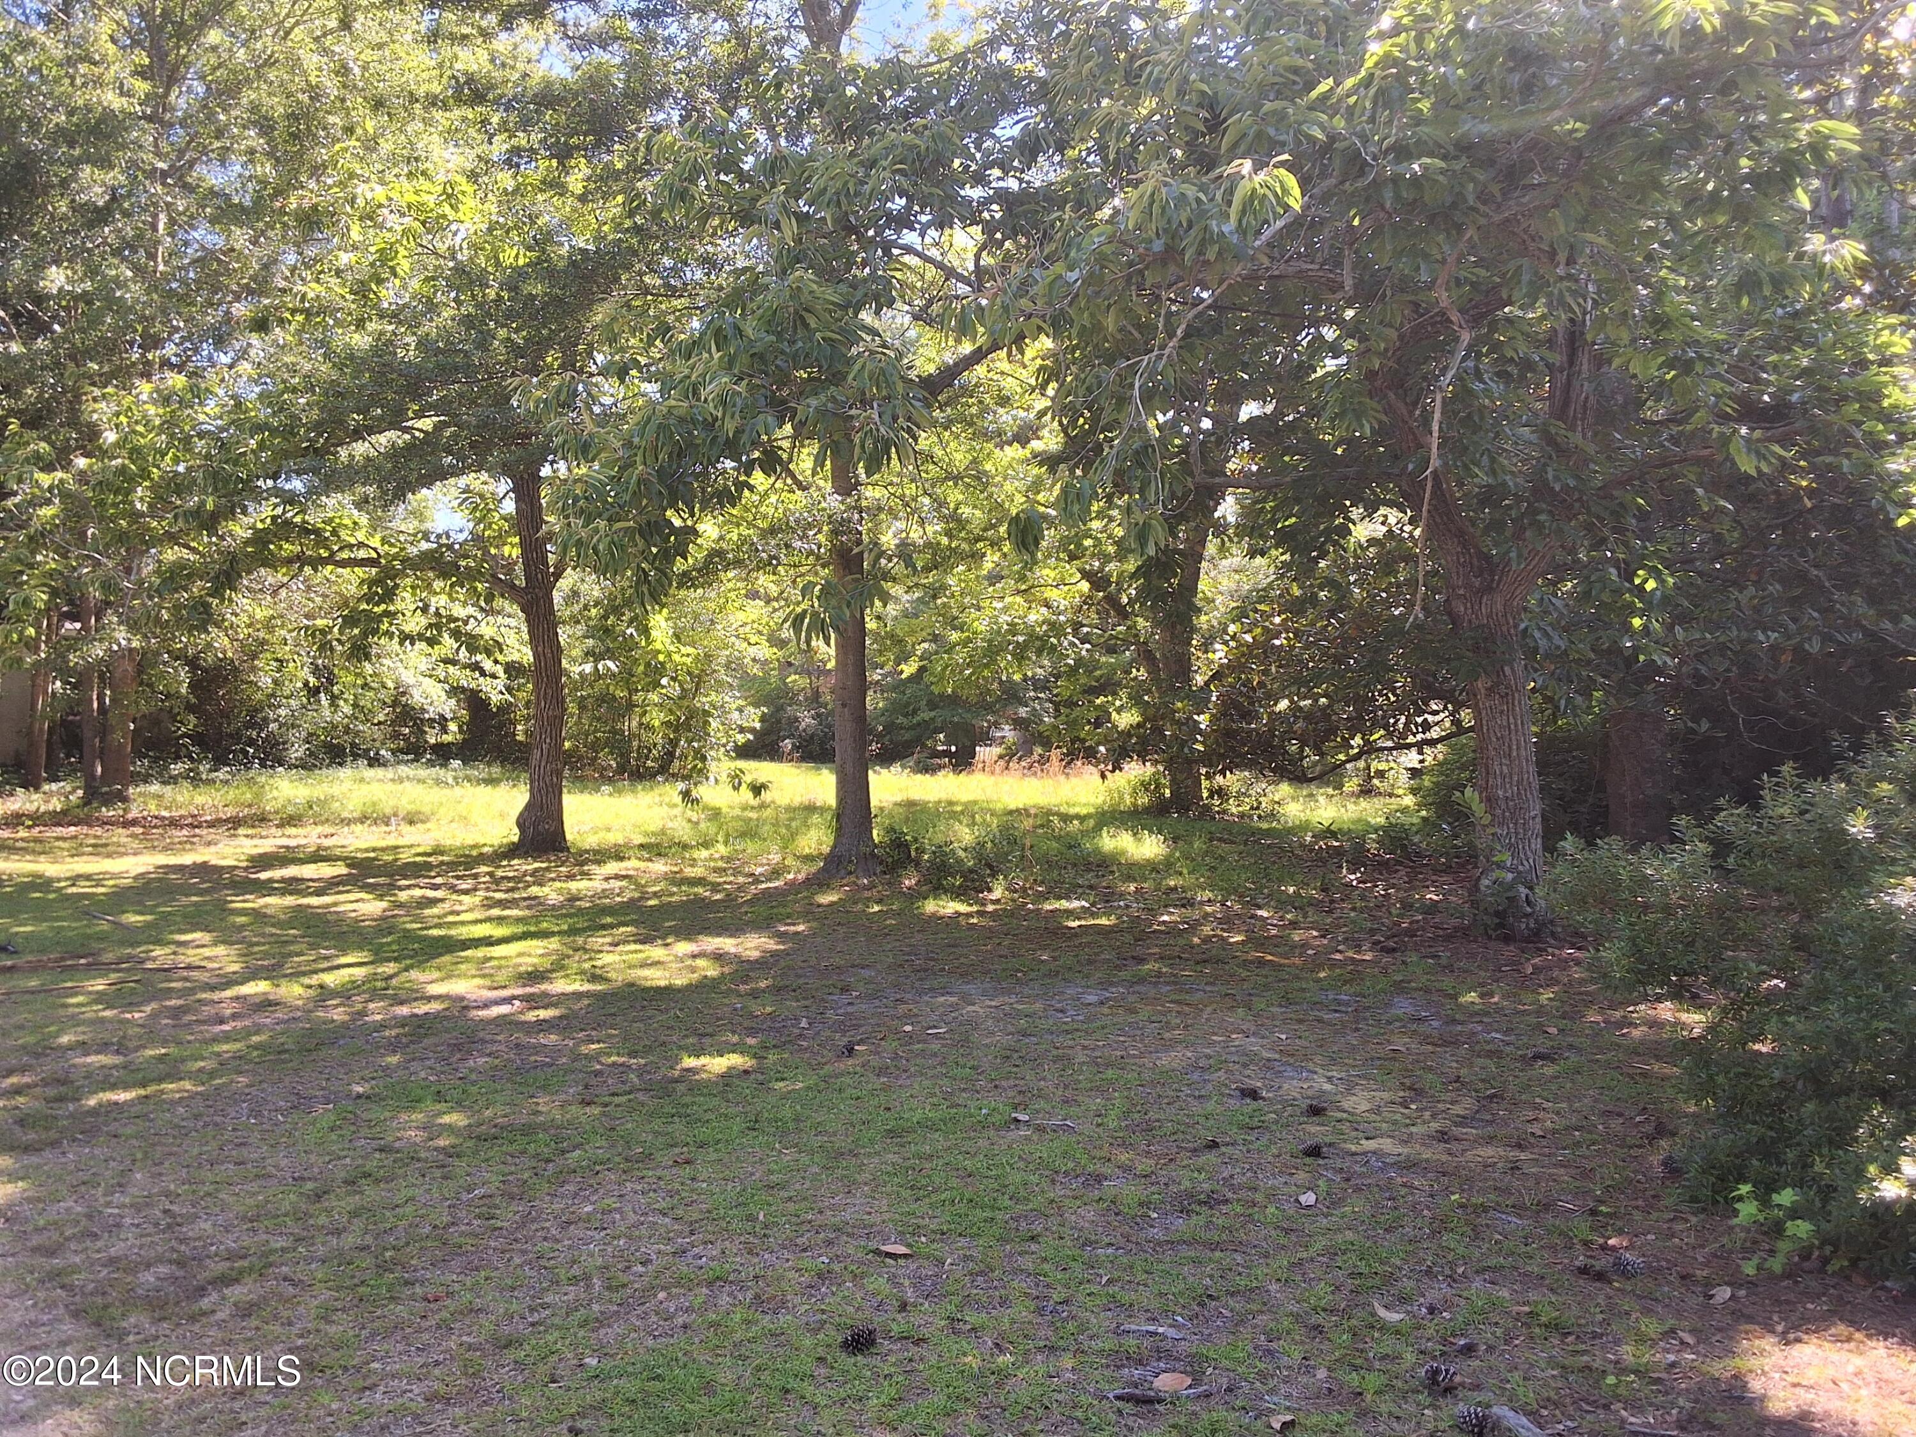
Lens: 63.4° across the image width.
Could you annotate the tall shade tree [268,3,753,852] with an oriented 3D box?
[{"bbox_3d":[-4.950,-3.250,17.200,5.400,9.500,5.000,0,0,0],"label":"tall shade tree"}]

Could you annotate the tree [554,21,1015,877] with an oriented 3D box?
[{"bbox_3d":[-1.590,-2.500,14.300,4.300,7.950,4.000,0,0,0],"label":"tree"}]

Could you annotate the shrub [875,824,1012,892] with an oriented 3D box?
[{"bbox_3d":[-0.150,1.250,13.900,1.250,0.640,1.000,0,0,0],"label":"shrub"}]

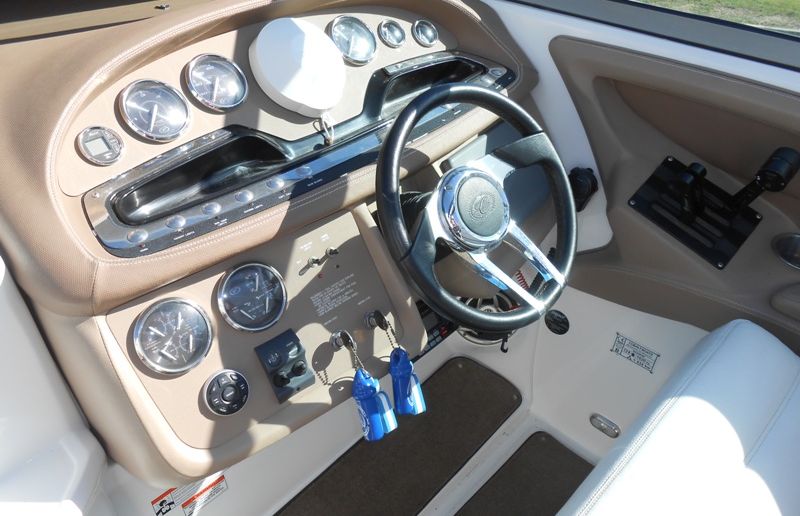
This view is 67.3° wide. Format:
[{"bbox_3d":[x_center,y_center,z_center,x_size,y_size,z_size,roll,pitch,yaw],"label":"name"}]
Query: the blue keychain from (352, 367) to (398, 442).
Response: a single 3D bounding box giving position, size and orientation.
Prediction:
[{"bbox_3d":[-0.040,0.221,0.925,0.049,0.113,0.036,-21,20,-17],"label":"blue keychain"}]

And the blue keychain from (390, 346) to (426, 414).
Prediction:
[{"bbox_3d":[0.010,0.193,0.965,0.049,0.111,0.036,-17,26,-18],"label":"blue keychain"}]

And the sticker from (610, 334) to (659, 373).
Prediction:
[{"bbox_3d":[0.513,0.208,1.310,0.096,0.048,0.002,30,37,33],"label":"sticker"}]

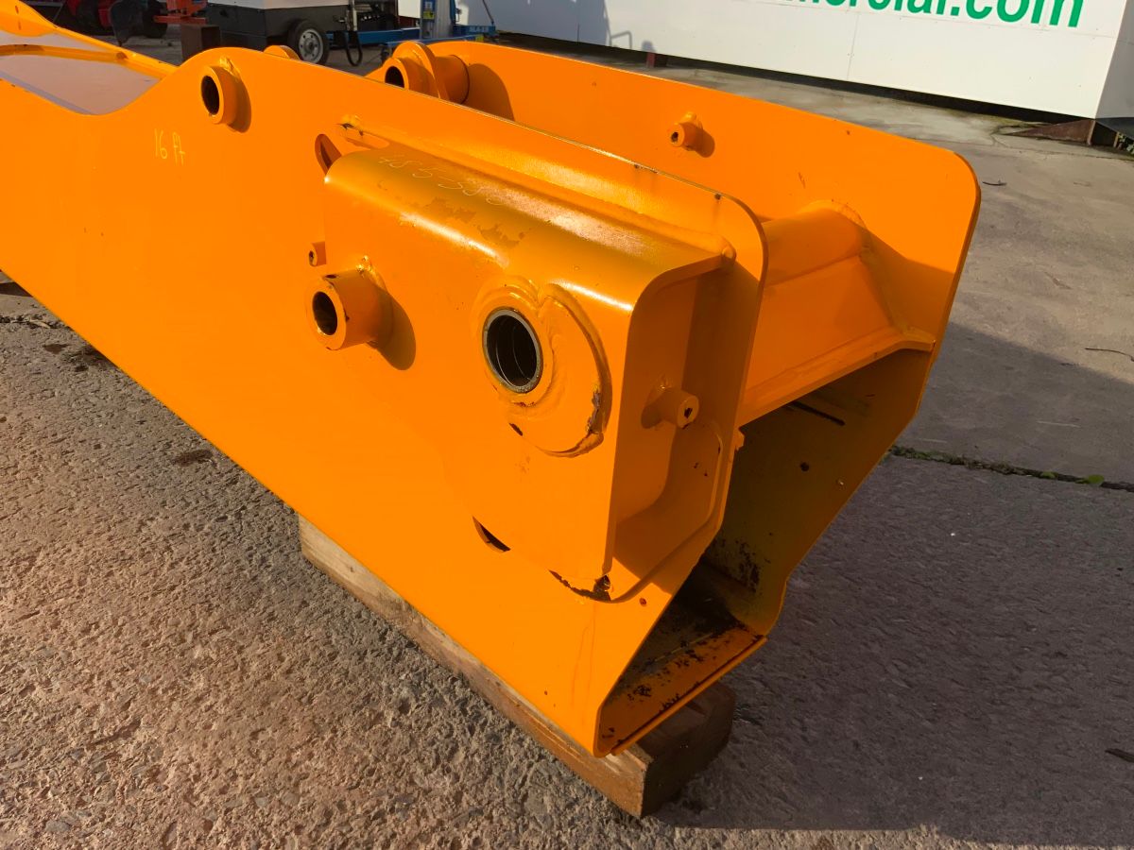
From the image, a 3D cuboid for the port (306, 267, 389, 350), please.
[{"bbox_3d":[-0.327,-0.177,1.428,0.076,0.111,0.111,-23,38,-40],"label":"port"}]

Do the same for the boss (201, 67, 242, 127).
[{"bbox_3d":[-0.698,-0.665,1.914,0.039,0.108,0.108,-23,38,-40],"label":"boss"}]

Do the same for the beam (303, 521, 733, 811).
[{"bbox_3d":[-0.170,0.423,2.127,1.117,0.135,0.264,26,35,37],"label":"beam"}]

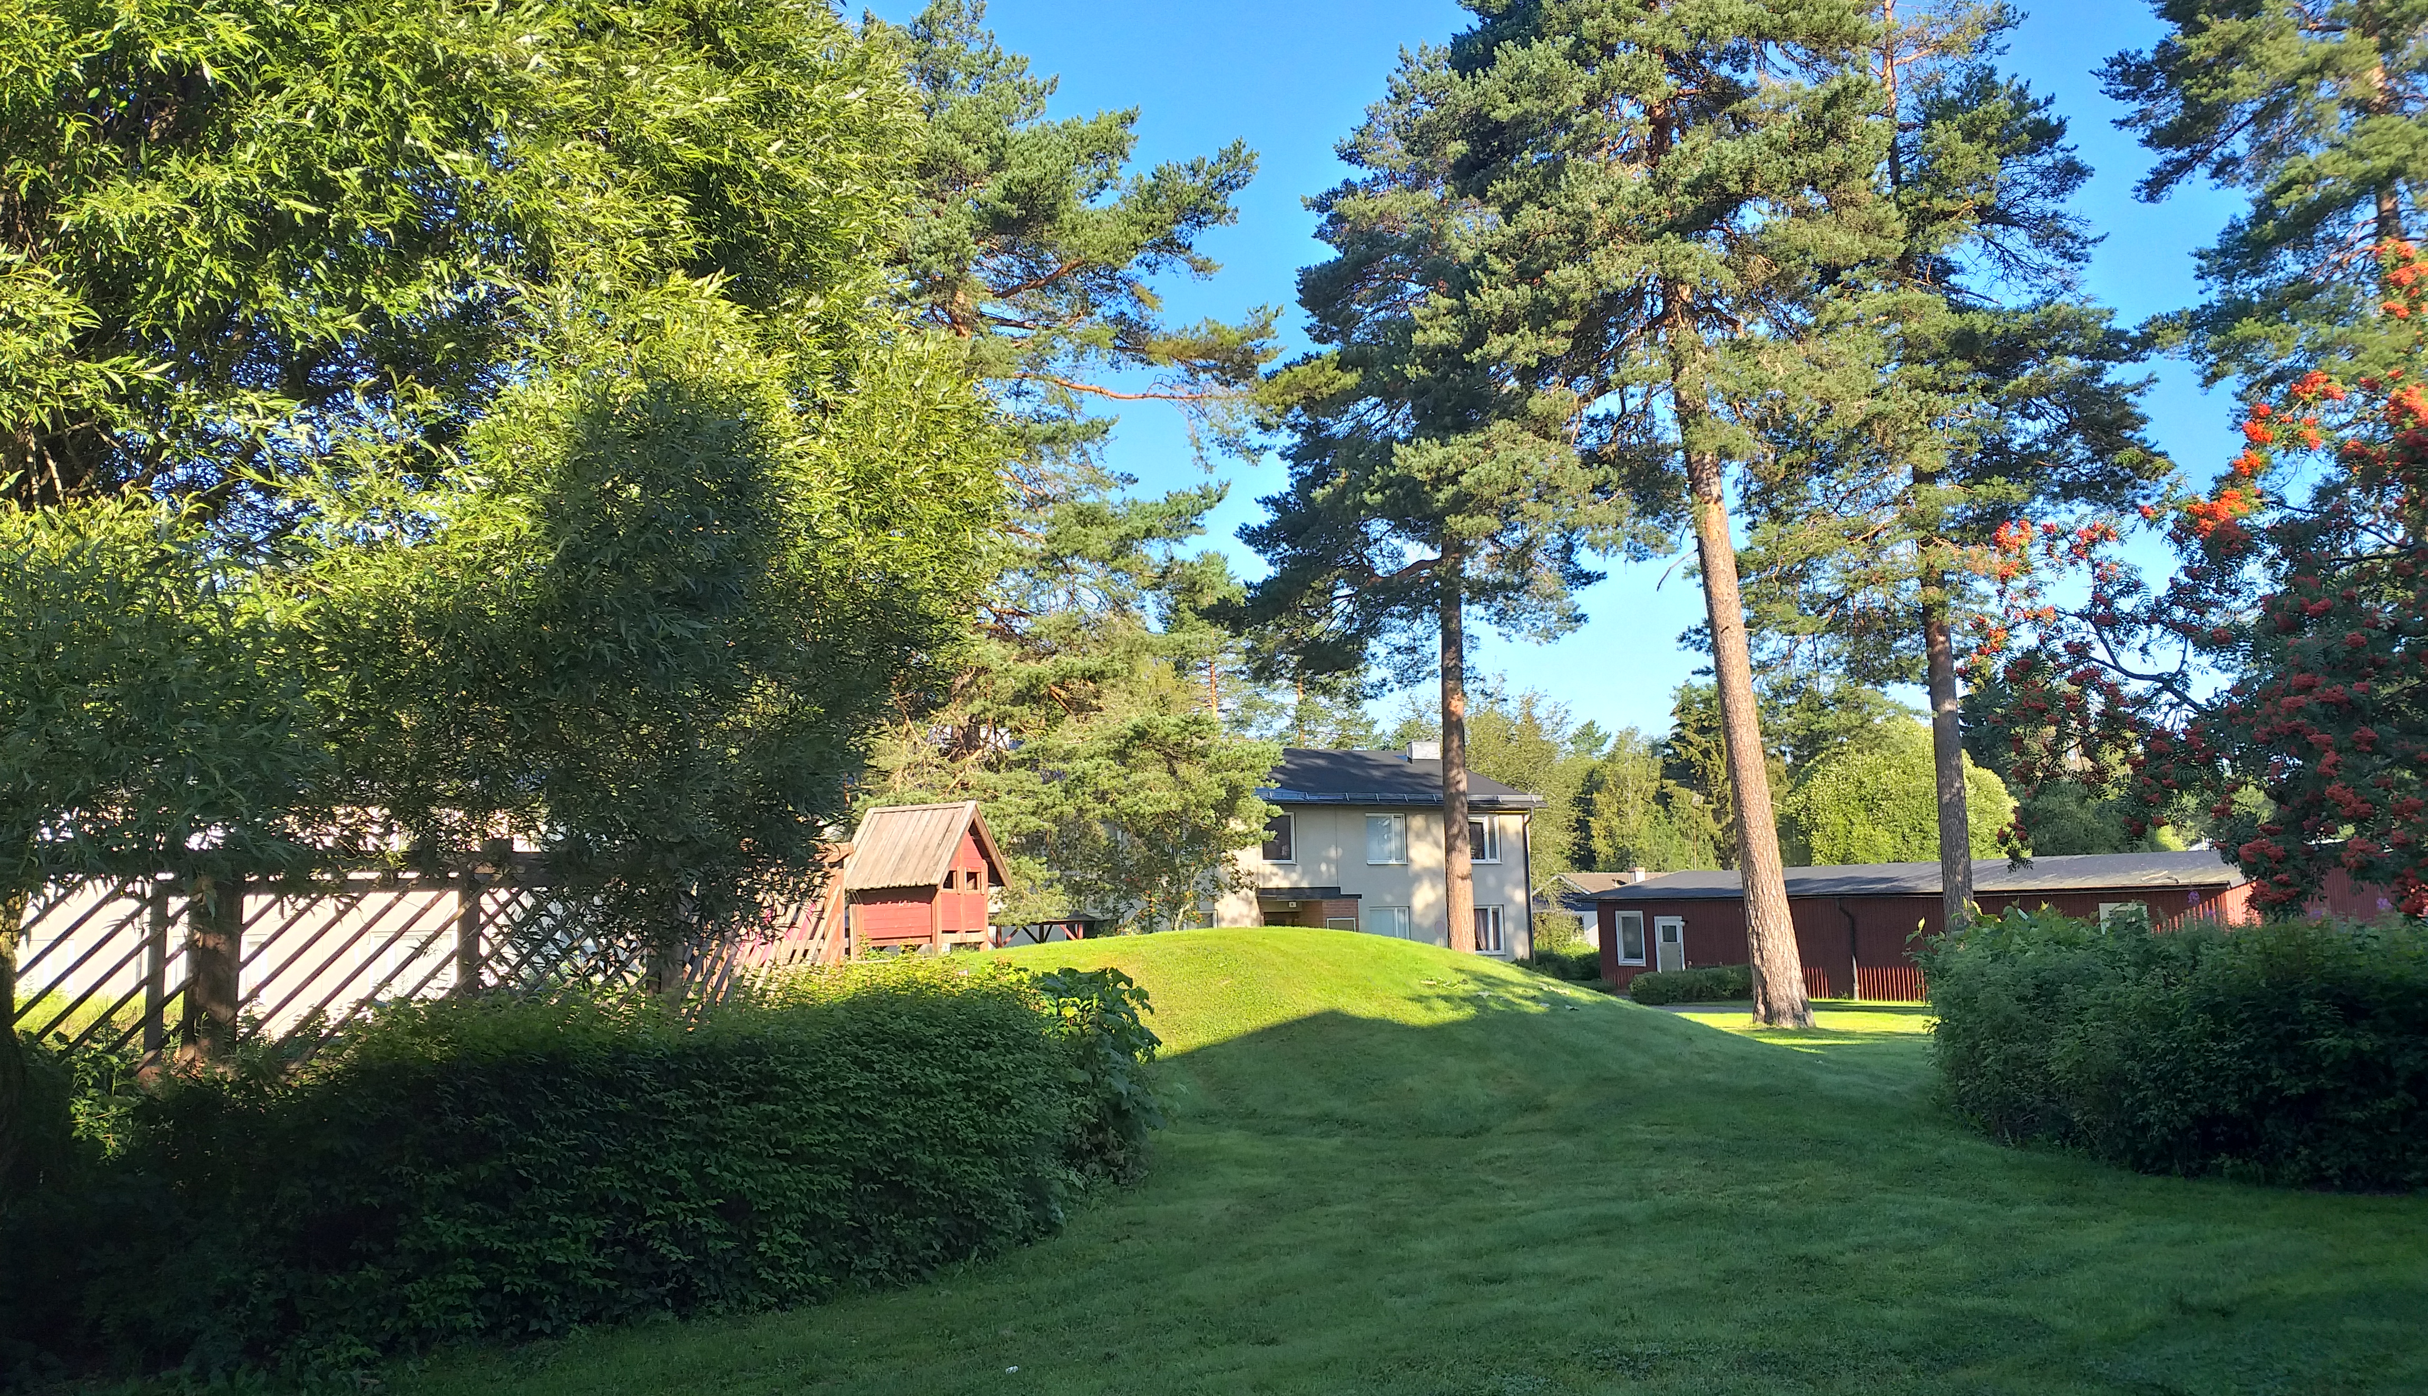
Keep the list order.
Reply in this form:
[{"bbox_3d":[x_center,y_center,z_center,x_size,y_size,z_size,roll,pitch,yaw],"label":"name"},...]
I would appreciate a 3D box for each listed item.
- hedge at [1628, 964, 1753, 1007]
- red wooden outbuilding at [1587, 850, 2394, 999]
[{"bbox_3d":[10.800,6.429,40.800,3.200,0.950,1.300,1,-7,-20],"label":"hedge"},{"bbox_3d":[17.919,5.461,43.806,6.800,3.177,19.200,2,-8,-27],"label":"red wooden outbuilding"}]

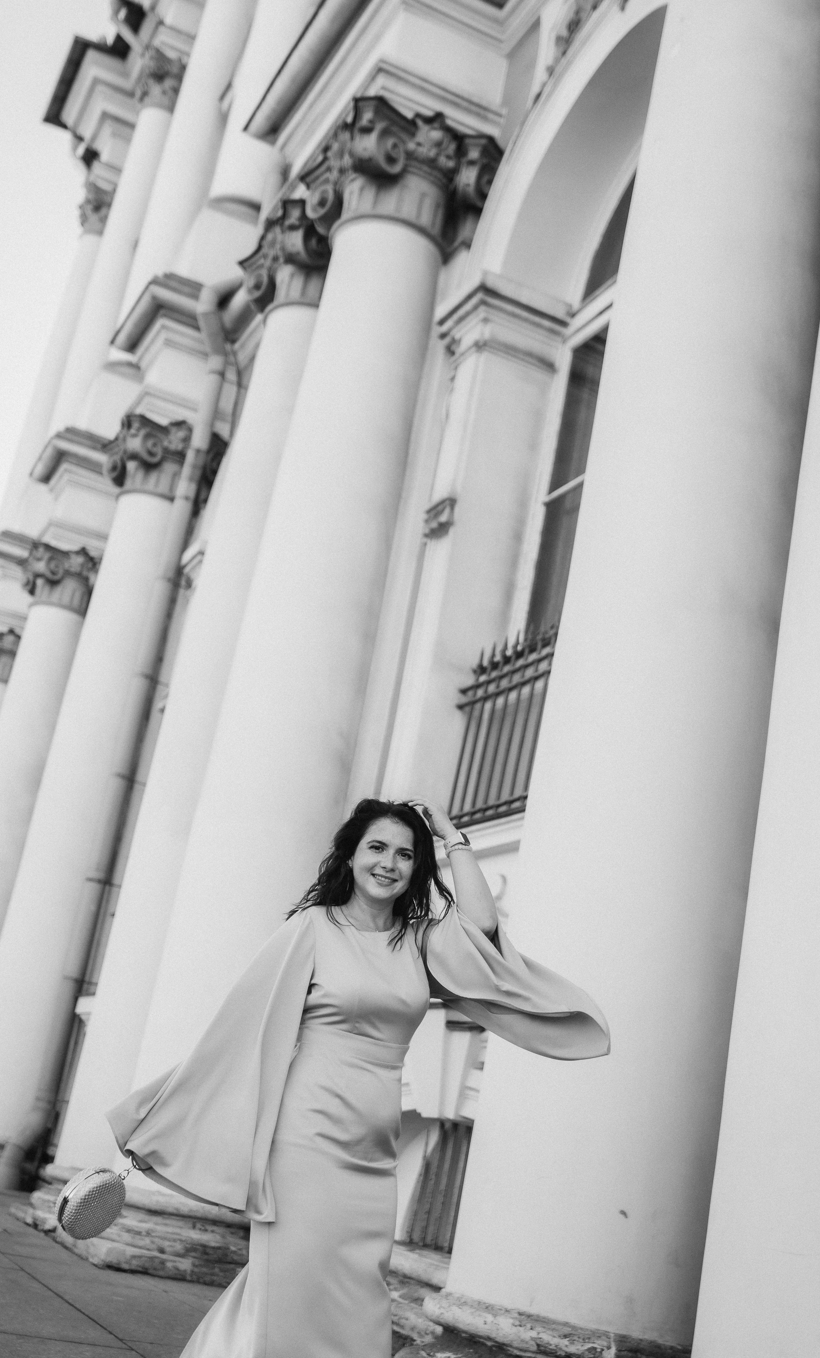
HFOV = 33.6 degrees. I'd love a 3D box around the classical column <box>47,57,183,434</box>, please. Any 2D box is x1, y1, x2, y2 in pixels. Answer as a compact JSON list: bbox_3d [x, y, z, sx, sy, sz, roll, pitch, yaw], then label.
[{"bbox_3d":[-5.745,-8.016,26.607,1.109,9.416,1.109,18,-20,-23],"label":"classical column"}]

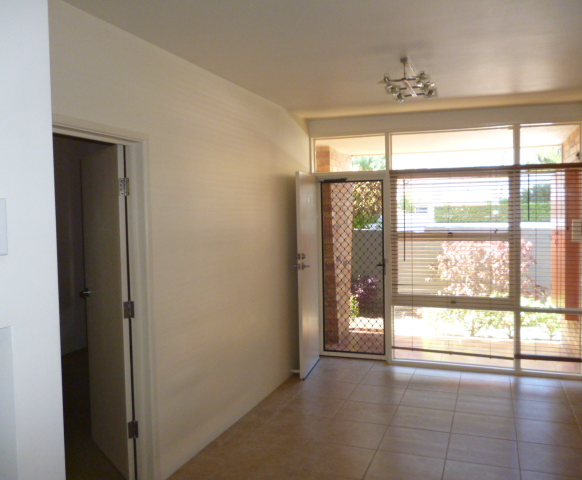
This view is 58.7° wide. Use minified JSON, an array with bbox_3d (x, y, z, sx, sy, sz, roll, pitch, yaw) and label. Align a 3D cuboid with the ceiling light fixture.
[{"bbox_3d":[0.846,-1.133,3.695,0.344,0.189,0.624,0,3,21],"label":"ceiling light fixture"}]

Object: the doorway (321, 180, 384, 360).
[{"bbox_3d":[0.658,0.319,5.774,0.781,2.056,0.104,0,3,21],"label":"doorway"}]

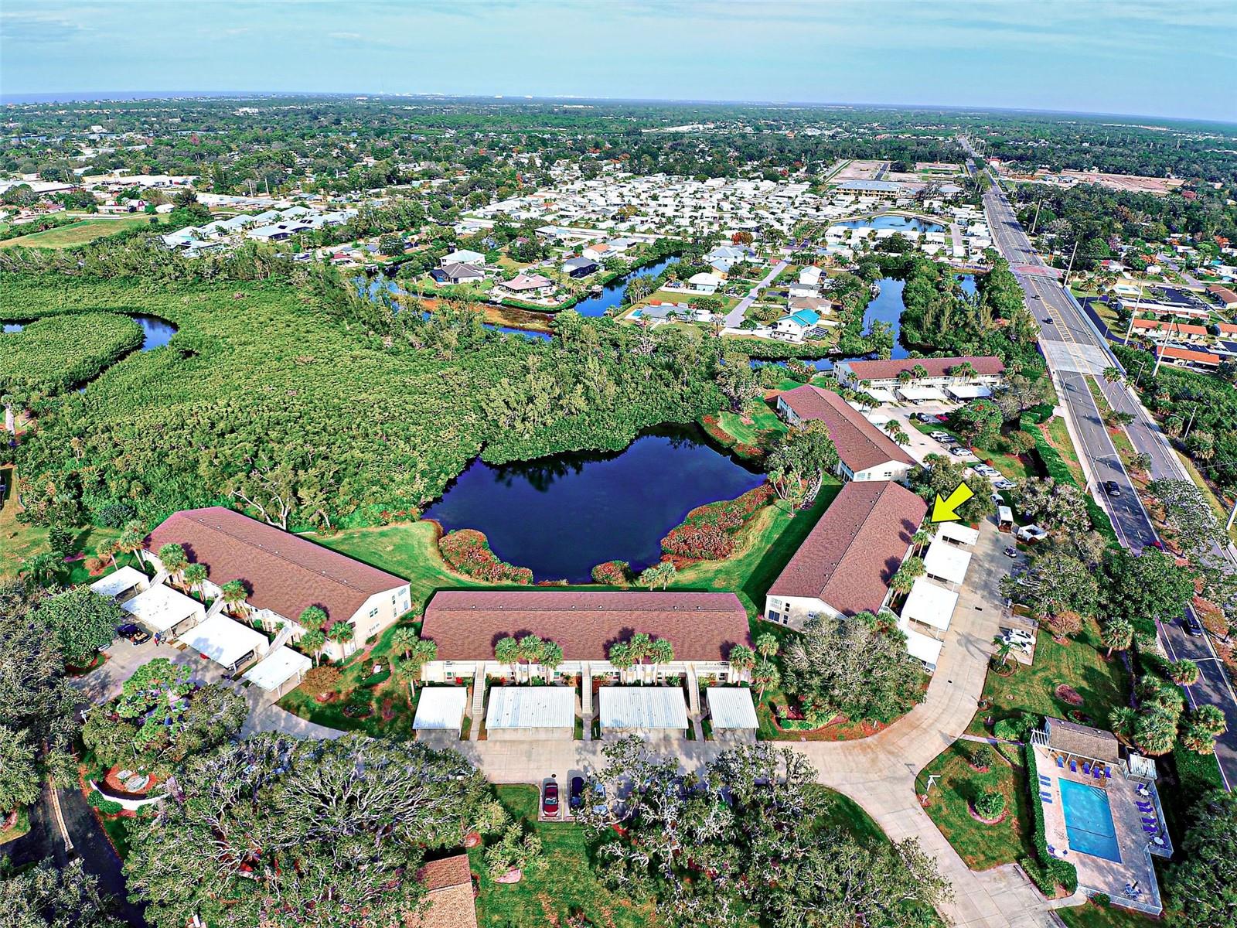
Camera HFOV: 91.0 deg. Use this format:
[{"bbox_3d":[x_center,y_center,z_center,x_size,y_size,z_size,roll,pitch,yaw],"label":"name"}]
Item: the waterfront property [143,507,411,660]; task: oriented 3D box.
[{"bbox_3d":[-66.464,20.076,116.365,53.267,8.205,16.616,15,31,23],"label":"waterfront property"}]

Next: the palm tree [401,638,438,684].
[{"bbox_3d":[-30.233,31.625,94.792,4.700,8.600,4.700,1,30,0],"label":"palm tree"}]

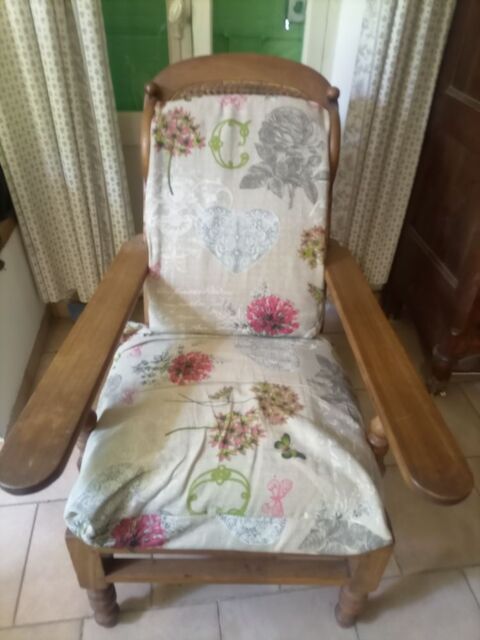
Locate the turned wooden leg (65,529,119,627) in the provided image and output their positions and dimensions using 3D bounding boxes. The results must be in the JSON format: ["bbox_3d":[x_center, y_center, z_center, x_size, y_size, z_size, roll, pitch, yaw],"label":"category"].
[{"bbox_3d":[-0.316,0.564,1.142,0.057,0.383,0.057,1,38,-1],"label":"turned wooden leg"}]

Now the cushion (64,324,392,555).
[{"bbox_3d":[-0.018,0.233,1.206,0.605,0.142,0.587,1,34,-1],"label":"cushion"}]

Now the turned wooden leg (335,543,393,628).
[{"bbox_3d":[0.264,0.575,1.151,0.057,0.383,0.057,1,38,-1],"label":"turned wooden leg"}]

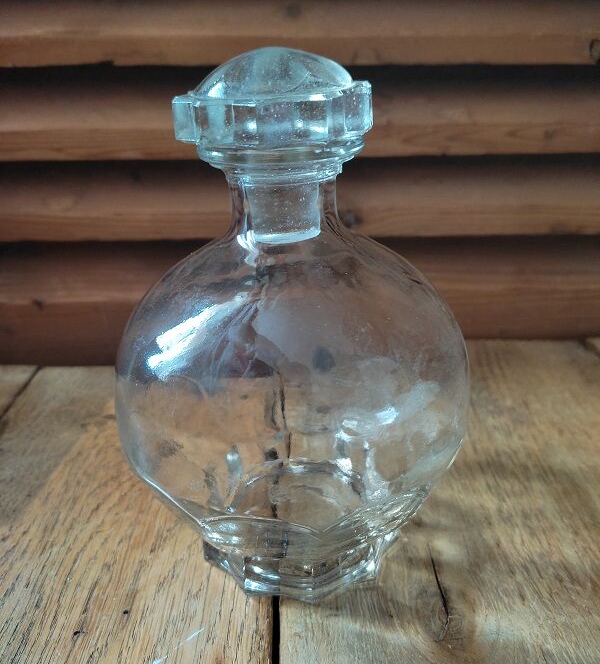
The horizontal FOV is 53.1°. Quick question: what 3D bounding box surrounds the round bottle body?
[{"bbox_3d":[-0.002,0.024,0.234,0.131,0.132,0.131,-3,25,1],"label":"round bottle body"}]

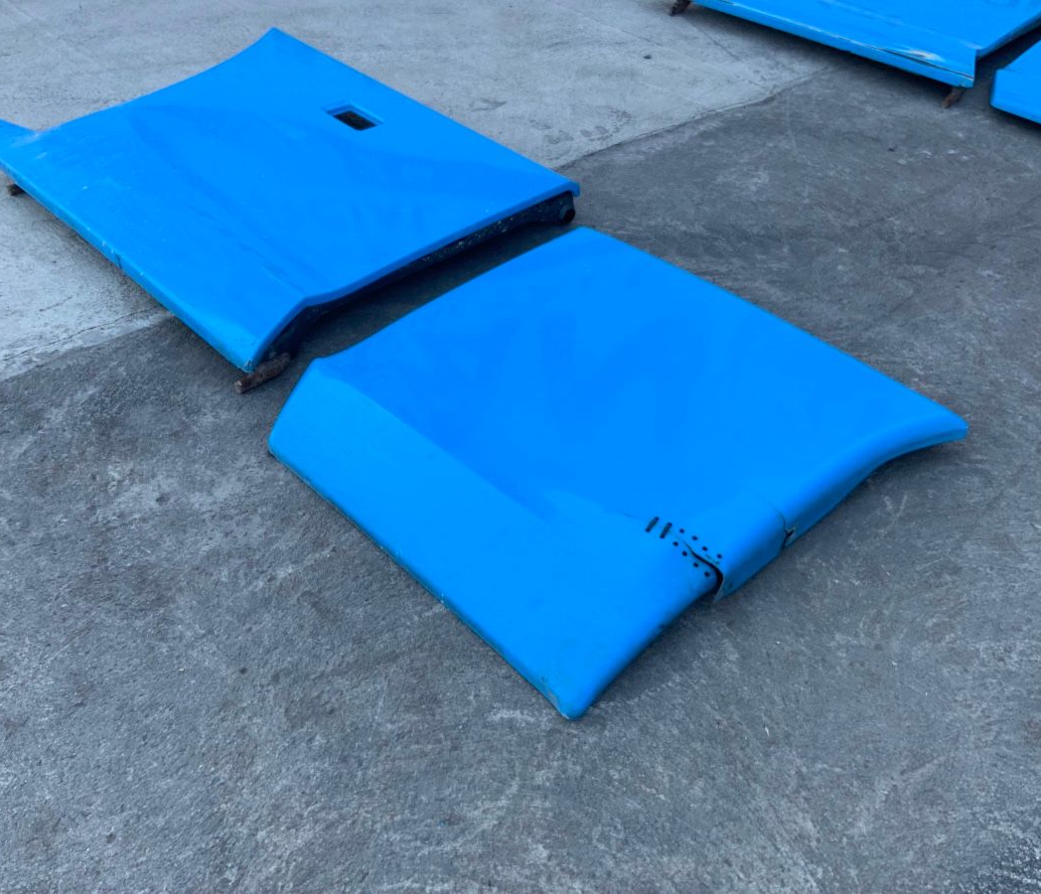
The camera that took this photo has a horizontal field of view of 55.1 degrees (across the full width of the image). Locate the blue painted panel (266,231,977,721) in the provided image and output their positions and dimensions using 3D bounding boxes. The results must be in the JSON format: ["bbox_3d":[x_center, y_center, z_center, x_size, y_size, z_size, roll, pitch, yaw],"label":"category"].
[{"bbox_3d":[0.176,-0.035,2.002,0.985,0.175,0.995,-32,51,-31],"label":"blue painted panel"}]

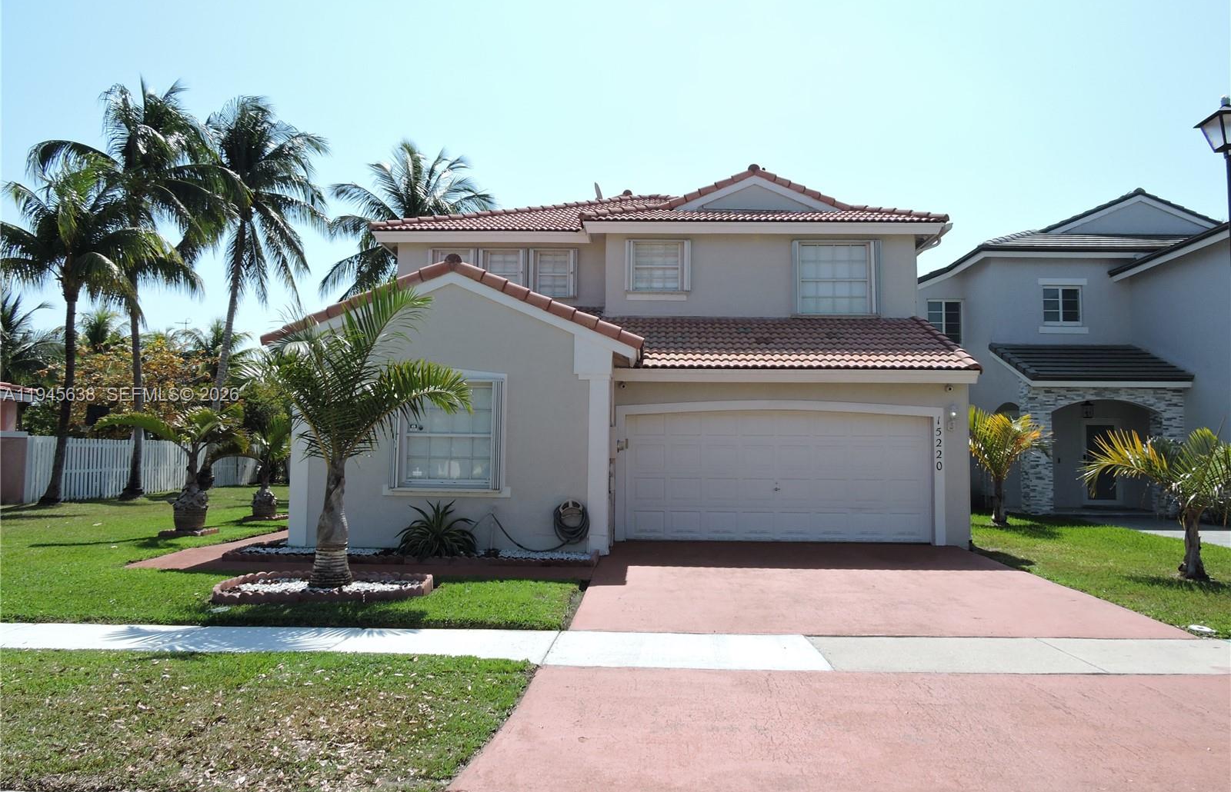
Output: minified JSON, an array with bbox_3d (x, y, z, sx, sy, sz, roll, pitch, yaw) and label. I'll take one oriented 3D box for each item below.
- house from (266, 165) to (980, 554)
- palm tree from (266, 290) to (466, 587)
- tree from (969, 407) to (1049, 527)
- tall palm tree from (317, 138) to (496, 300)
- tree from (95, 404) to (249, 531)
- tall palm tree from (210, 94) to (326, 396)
[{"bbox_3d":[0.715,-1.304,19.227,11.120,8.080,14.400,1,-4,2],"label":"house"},{"bbox_3d":[-2.769,0.402,9.478,2.270,3.310,2.200,1,-4,2],"label":"palm tree"},{"bbox_3d":[8.959,1.593,19.588,1.840,2.670,1.800,1,-4,2],"label":"tree"},{"bbox_3d":[-8.053,-3.064,32.541,6.500,13.430,6.200,1,-4,2],"label":"tall palm tree"},{"bbox_3d":[-8.099,1.292,15.586,2.610,2.280,2.500,1,-4,2],"label":"tree"},{"bbox_3d":[-13.437,-3.944,32.357,4.720,15.040,4.600,1,-4,2],"label":"tall palm tree"}]

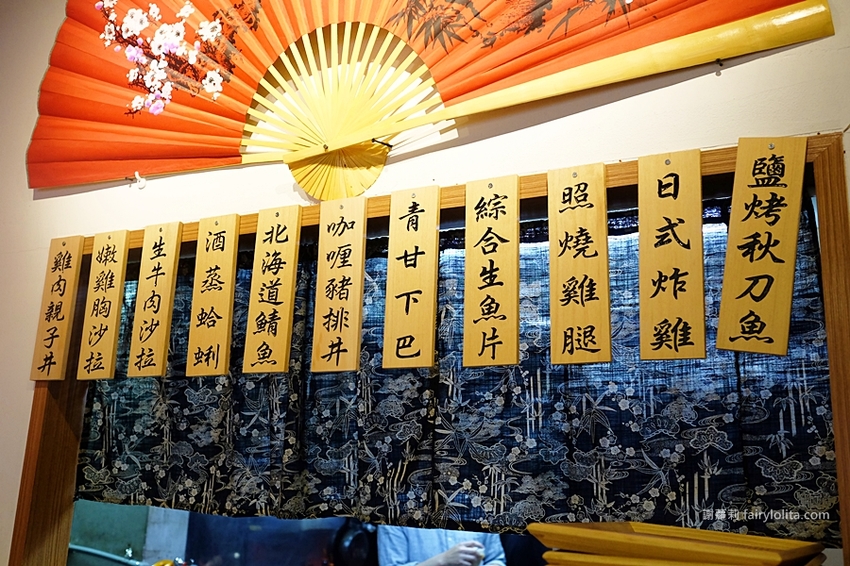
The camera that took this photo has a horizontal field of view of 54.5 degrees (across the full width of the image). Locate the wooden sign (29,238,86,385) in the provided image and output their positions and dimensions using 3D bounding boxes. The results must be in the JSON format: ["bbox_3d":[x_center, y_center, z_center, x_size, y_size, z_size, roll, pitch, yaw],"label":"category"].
[{"bbox_3d":[-0.773,0.053,1.740,0.089,0.305,0.011,-4,-15,26],"label":"wooden sign"}]

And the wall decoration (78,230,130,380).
[{"bbox_3d":[-0.653,0.045,1.681,0.089,0.305,0.011,-5,-15,26],"label":"wall decoration"}]

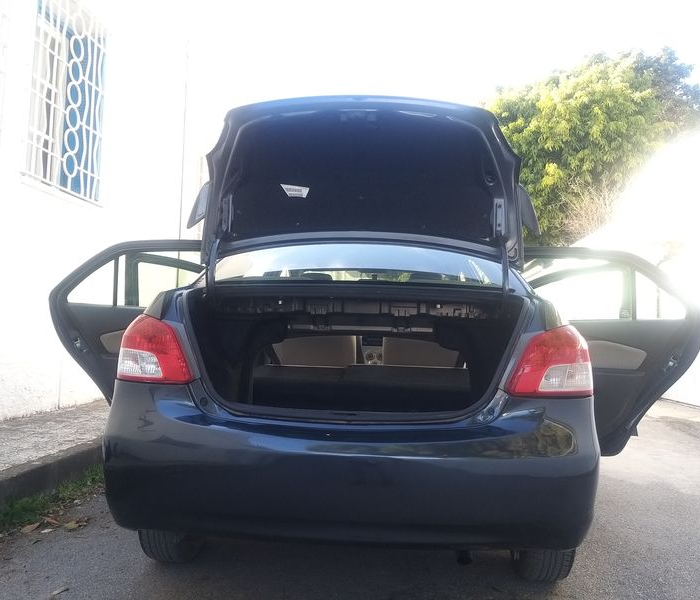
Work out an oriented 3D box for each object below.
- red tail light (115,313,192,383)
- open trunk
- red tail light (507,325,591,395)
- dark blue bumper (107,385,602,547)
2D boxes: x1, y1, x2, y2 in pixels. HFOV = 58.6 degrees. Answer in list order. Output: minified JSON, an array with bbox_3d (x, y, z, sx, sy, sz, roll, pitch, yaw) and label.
[{"bbox_3d":[-0.598,0.149,1.990,0.290,0.220,0.270,1,-3,4],"label":"red tail light"},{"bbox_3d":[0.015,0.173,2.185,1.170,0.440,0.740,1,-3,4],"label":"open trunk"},{"bbox_3d":[0.594,0.180,1.911,0.290,0.220,0.270,1,-3,4],"label":"red tail light"},{"bbox_3d":[-0.011,0.493,1.917,1.650,0.460,0.500,1,-3,4],"label":"dark blue bumper"}]

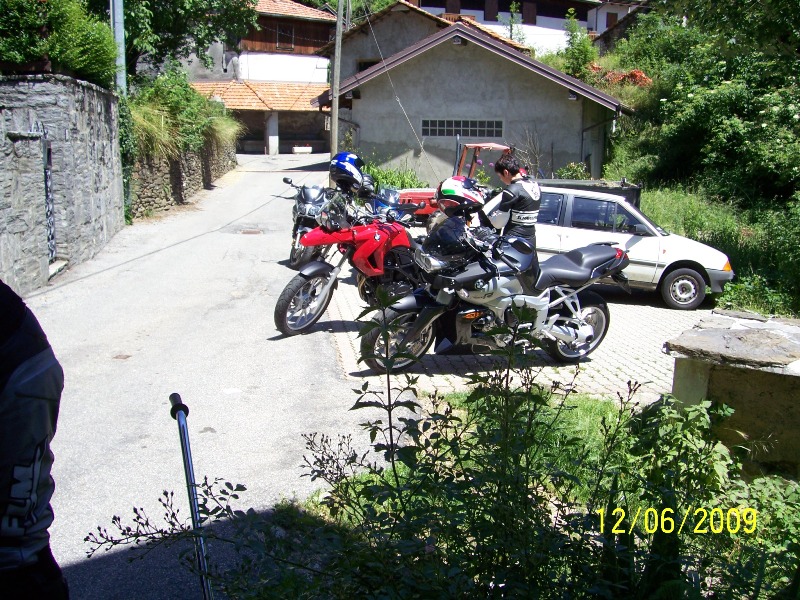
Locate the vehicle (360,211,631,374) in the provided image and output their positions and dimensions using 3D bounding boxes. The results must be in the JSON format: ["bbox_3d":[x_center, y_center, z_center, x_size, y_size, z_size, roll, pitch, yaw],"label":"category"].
[{"bbox_3d":[0.785,-0.014,5.750,2.220,1.160,0.840,0,14,-29],"label":"vehicle"}]

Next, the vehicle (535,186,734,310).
[{"bbox_3d":[2.720,-0.765,10.870,3.520,1.370,1.570,6,9,13],"label":"vehicle"}]

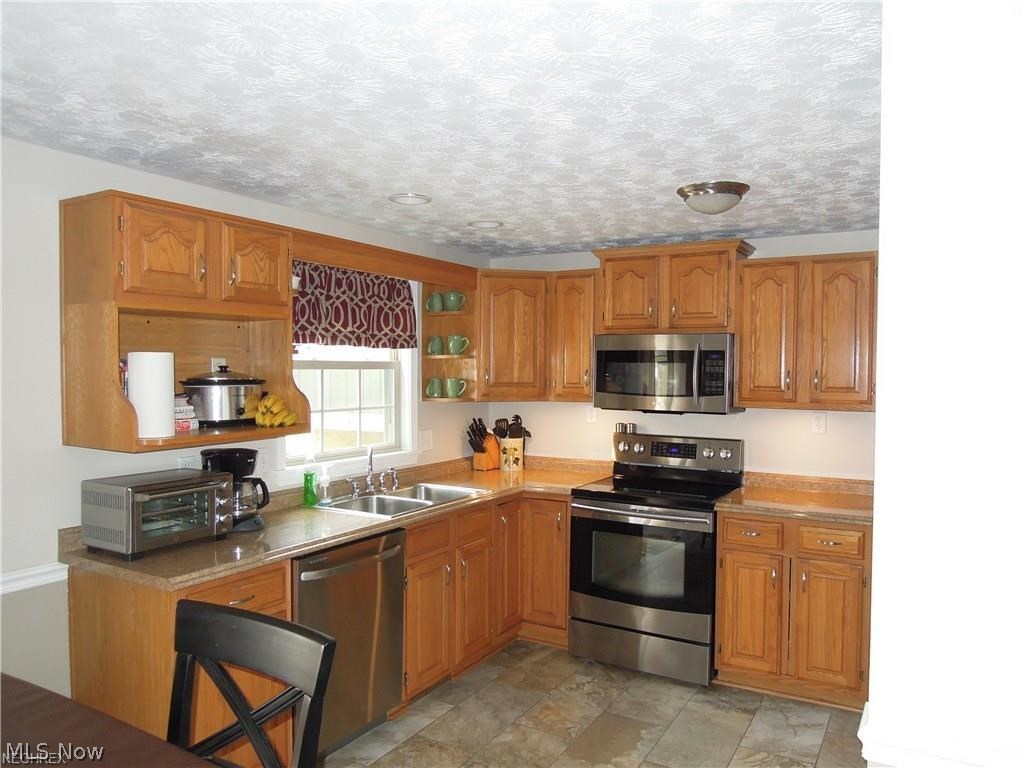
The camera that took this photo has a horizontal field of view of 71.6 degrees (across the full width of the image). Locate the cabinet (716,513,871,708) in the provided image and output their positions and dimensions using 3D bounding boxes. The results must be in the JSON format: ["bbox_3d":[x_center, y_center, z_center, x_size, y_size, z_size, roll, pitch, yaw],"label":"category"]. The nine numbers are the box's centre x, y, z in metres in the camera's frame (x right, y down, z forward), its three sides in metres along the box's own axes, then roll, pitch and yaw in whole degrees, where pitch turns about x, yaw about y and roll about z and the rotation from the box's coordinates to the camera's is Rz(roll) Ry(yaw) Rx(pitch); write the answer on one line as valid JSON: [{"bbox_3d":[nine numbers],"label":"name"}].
[{"bbox_3d":[1.438,1.049,3.550,0.667,0.873,0.630,1,2,30],"label":"cabinet"}]

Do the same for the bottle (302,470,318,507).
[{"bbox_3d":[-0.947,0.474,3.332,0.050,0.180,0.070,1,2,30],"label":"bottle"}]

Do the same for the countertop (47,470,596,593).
[{"bbox_3d":[-0.467,0.598,3.441,0.938,0.048,2.787,1,1,31],"label":"countertop"}]

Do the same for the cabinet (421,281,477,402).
[{"bbox_3d":[-0.368,-0.263,4.190,0.315,0.730,0.140,1,1,31],"label":"cabinet"}]

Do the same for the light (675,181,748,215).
[{"bbox_3d":[0.817,-0.732,2.874,0.284,0.102,0.284,1,2,30],"label":"light"}]

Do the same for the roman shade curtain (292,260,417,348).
[{"bbox_3d":[-0.804,-0.400,3.650,0.080,0.420,1.020,1,1,31],"label":"roman shade curtain"}]

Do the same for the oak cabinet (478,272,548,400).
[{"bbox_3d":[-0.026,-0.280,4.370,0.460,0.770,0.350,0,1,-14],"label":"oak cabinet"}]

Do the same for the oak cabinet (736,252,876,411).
[{"bbox_3d":[1.524,-0.262,3.664,0.680,0.770,0.335,1,1,31],"label":"oak cabinet"}]

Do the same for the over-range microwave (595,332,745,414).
[{"bbox_3d":[0.884,-0.063,4.014,0.755,0.416,0.400,1,1,31],"label":"over-range microwave"}]

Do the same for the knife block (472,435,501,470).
[{"bbox_3d":[-0.156,0.428,4.482,0.098,0.230,0.150,1,2,39],"label":"knife block"}]

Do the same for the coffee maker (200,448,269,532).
[{"bbox_3d":[-1.131,0.419,2.891,0.260,0.335,0.190,0,1,6],"label":"coffee maker"}]

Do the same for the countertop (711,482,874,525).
[{"bbox_3d":[1.444,0.603,3.551,0.680,0.048,0.637,1,1,31],"label":"countertop"}]

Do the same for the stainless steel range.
[{"bbox_3d":[0.790,0.890,3.869,0.763,1.170,0.670,1,2,30],"label":"stainless steel range"}]

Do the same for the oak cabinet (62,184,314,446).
[{"bbox_3d":[-1.179,-0.211,2.653,0.423,0.838,0.740,1,2,30],"label":"oak cabinet"}]

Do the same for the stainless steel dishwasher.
[{"bbox_3d":[-0.871,1.043,2.948,0.610,0.845,0.610,1,2,30],"label":"stainless steel dishwasher"}]

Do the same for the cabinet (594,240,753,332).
[{"bbox_3d":[0.895,-0.515,3.989,0.830,0.470,0.370,1,2,30],"label":"cabinet"}]

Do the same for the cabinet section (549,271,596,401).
[{"bbox_3d":[0.441,-0.282,4.324,0.345,0.772,0.329,1,2,30],"label":"cabinet section"}]

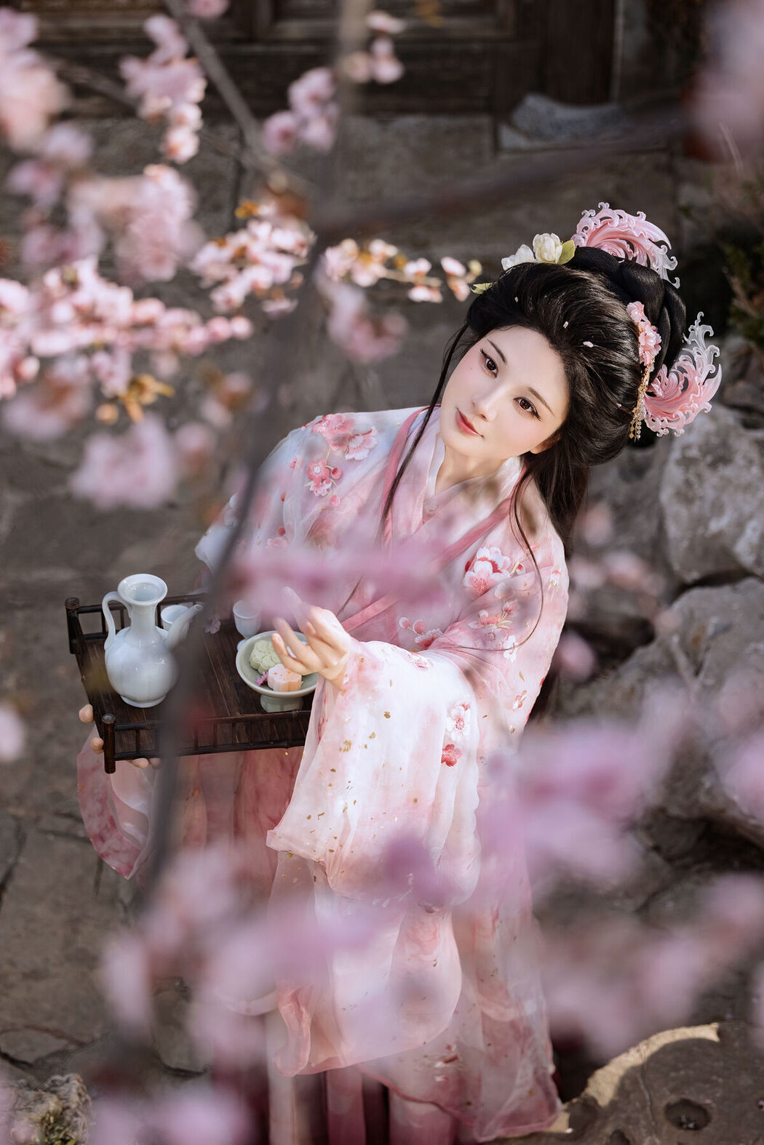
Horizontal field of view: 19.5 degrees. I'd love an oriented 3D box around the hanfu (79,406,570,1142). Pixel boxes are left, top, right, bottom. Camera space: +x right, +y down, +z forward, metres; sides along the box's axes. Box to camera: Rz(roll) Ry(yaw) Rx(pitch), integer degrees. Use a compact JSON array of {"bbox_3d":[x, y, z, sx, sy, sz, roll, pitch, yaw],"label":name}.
[{"bbox_3d":[-0.030,0.395,3.130,0.610,1.320,0.510,21,43,25],"label":"hanfu"}]

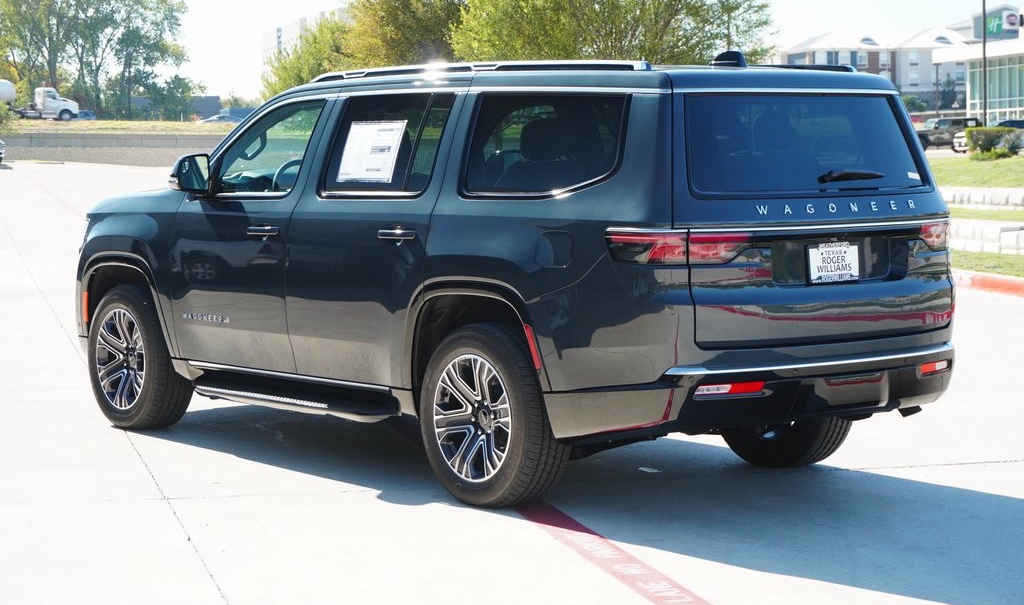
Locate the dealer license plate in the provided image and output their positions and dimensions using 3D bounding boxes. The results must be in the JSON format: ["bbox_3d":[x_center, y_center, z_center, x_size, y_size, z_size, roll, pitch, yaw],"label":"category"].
[{"bbox_3d":[1.339,-0.166,8.851,0.310,0.165,0.025,-4,2,-39],"label":"dealer license plate"}]

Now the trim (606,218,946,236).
[{"bbox_3d":[1.245,-0.324,8.858,1.860,0.035,0.380,-4,6,-39],"label":"trim"}]

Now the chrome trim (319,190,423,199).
[{"bbox_3d":[-0.651,-0.492,9.755,0.030,0.040,0.809,-4,6,-39],"label":"chrome trim"}]

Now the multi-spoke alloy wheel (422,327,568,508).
[{"bbox_3d":[-0.072,0.479,9.300,0.285,0.810,0.810,-4,6,-39],"label":"multi-spoke alloy wheel"}]

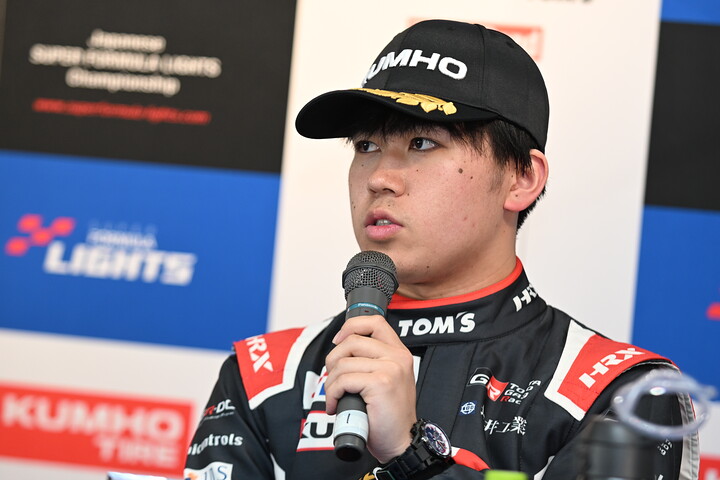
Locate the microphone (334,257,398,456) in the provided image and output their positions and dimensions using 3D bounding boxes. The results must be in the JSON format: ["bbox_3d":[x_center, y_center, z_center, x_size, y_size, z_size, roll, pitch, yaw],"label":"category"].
[{"bbox_3d":[0.002,0.101,3.040,0.051,0.226,0.051,7,-40,0],"label":"microphone"}]

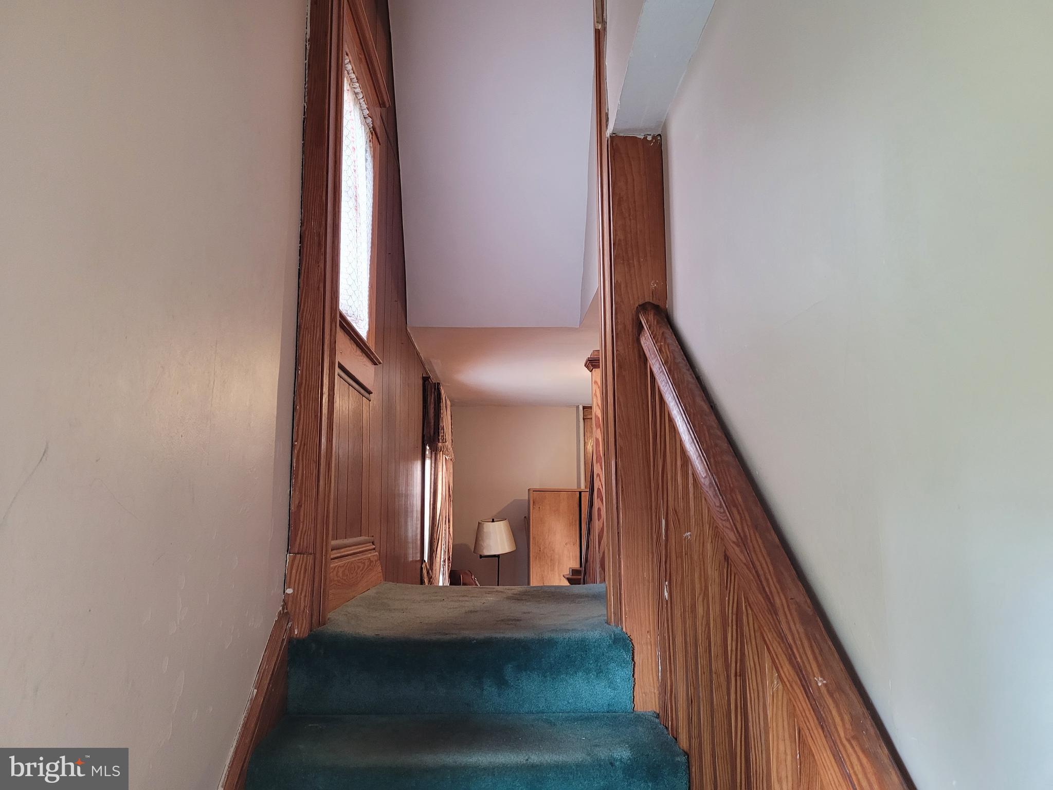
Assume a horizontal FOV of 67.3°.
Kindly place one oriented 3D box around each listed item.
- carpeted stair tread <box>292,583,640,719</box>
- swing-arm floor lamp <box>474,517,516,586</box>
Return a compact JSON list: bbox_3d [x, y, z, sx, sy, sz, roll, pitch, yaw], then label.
[{"bbox_3d":[-0.149,0.714,2.367,0.830,0.205,1.030,0,-9,-2],"label":"carpeted stair tread"},{"bbox_3d":[-0.231,1.653,5.713,0.320,1.500,0.320,0,-9,-2],"label":"swing-arm floor lamp"}]

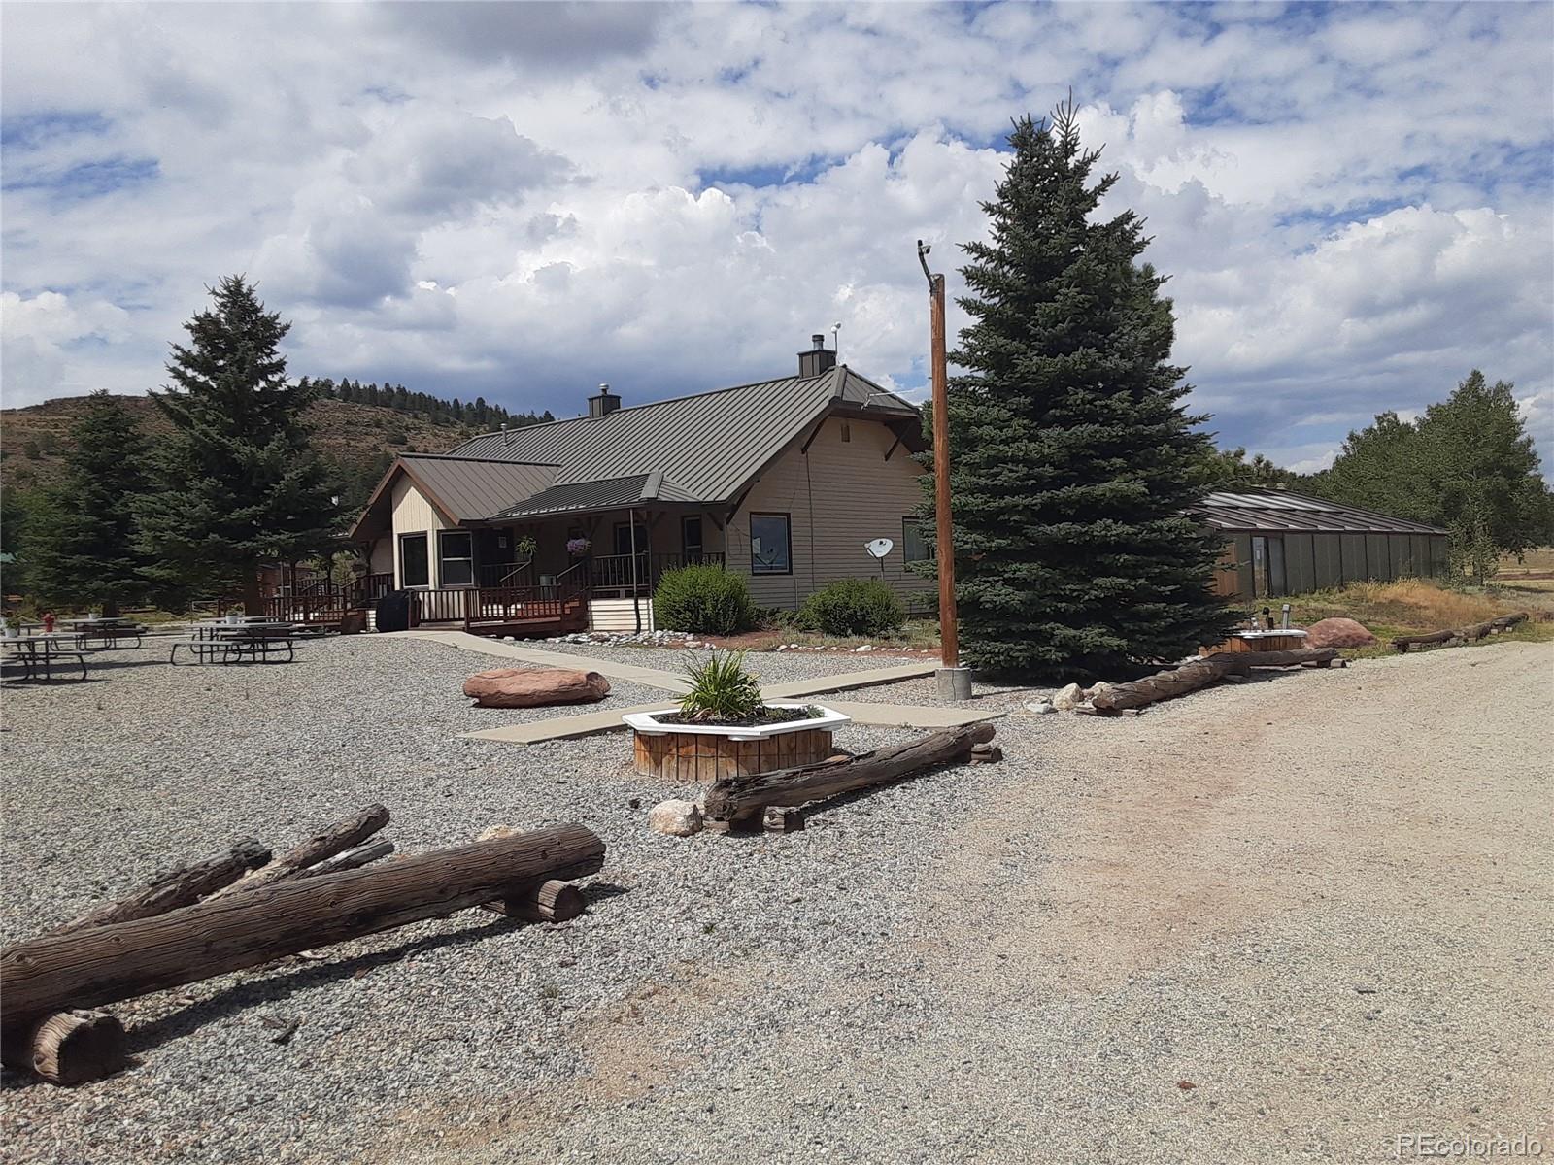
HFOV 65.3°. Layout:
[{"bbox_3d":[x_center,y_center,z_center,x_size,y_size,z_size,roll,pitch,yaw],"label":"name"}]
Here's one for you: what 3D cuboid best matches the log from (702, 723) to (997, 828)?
[{"bbox_3d":[0.627,1.220,8.019,0.230,0.230,2.972,-3,-1,41],"label":"log"}]

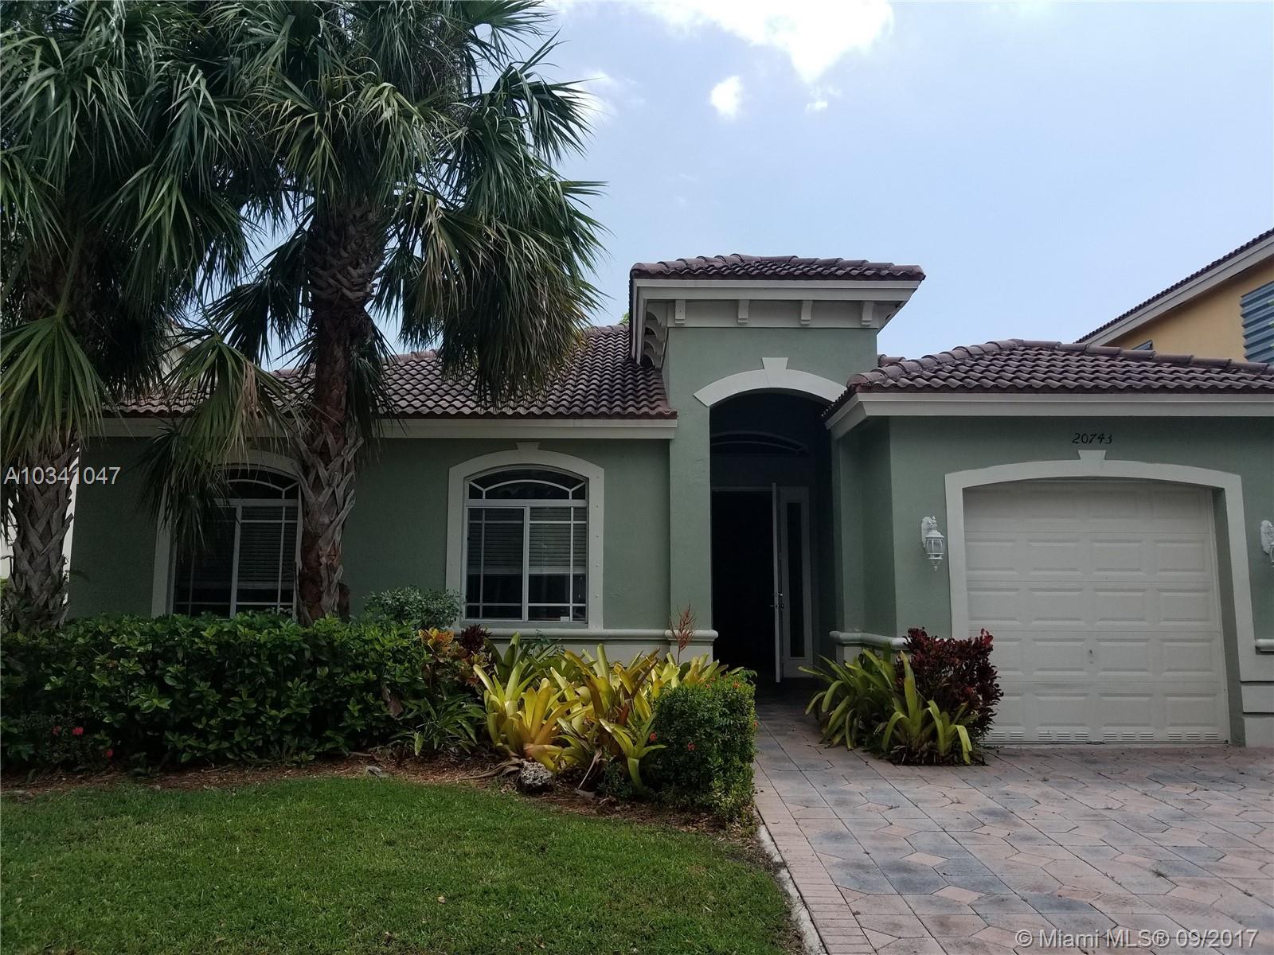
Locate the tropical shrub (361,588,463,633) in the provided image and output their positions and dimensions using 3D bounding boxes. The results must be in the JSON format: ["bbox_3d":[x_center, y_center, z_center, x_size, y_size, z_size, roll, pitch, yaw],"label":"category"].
[{"bbox_3d":[-2.140,1.690,9.086,0.939,1.283,0.850,0,-7,-1],"label":"tropical shrub"}]

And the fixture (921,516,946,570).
[{"bbox_3d":[2.652,0.584,8.585,0.180,0.485,0.290,0,-7,-1],"label":"fixture"}]

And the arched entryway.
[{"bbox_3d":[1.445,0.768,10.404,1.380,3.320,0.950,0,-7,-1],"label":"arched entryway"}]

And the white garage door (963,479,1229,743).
[{"bbox_3d":[4.210,1.236,8.910,2.440,2.420,0.100,0,-7,-1],"label":"white garage door"}]

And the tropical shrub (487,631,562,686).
[{"bbox_3d":[-1.024,1.832,8.726,0.709,0.831,0.720,0,-7,-1],"label":"tropical shrub"}]

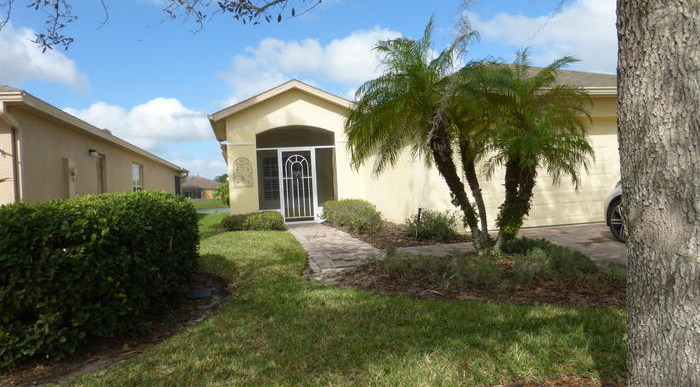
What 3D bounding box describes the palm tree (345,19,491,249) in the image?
[{"bbox_3d":[1.016,-0.875,7.200,2.250,3.400,2.100,-3,0,-12],"label":"palm tree"}]

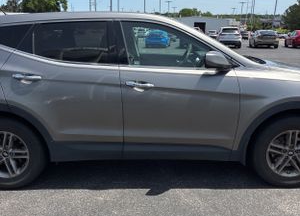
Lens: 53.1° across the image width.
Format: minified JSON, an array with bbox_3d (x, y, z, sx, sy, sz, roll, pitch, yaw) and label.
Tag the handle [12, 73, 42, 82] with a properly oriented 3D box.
[{"bbox_3d":[-1.066,-0.269,2.611,0.255,0.045,0.050,0,15,0],"label":"handle"}]

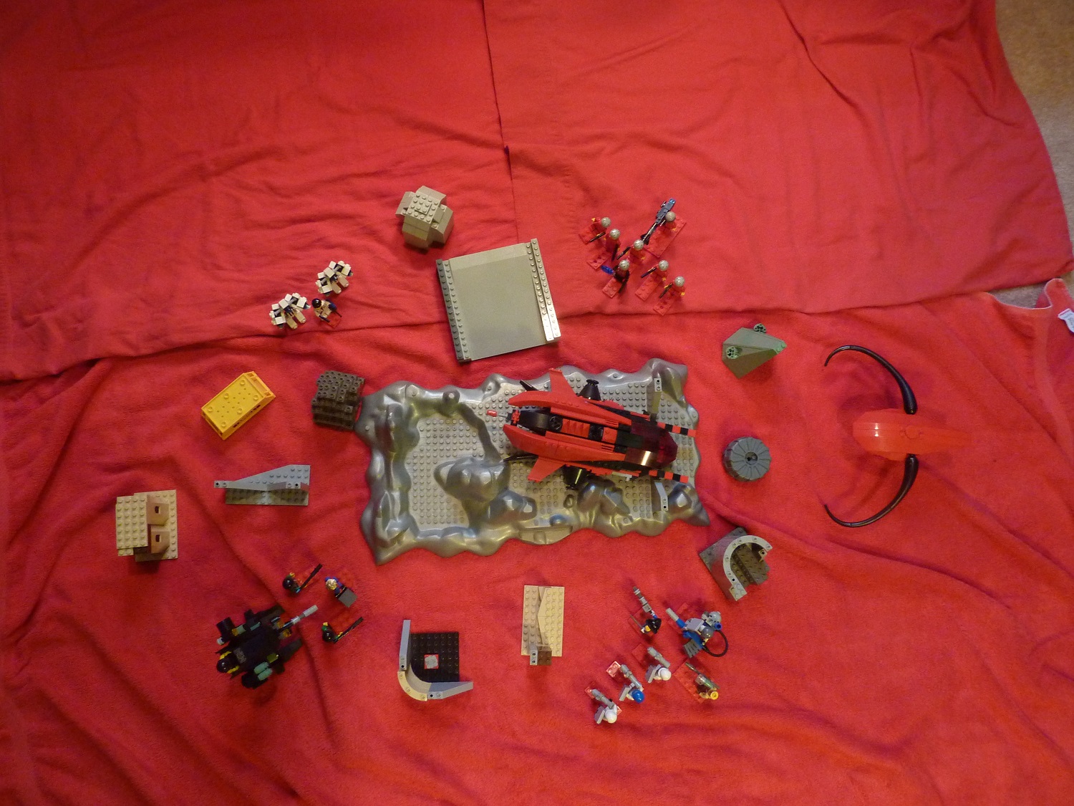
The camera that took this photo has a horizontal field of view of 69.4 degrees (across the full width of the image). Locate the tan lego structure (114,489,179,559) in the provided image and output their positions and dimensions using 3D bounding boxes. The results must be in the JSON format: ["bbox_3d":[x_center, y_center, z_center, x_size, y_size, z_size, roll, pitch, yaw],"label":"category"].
[{"bbox_3d":[-0.446,0.140,0.883,0.048,0.069,0.080,-5,82,-4],"label":"tan lego structure"}]

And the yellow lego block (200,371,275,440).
[{"bbox_3d":[-0.363,0.002,0.936,0.081,0.020,0.040,-41,84,-7],"label":"yellow lego block"}]

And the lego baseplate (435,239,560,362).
[{"bbox_3d":[-0.047,-0.127,0.962,0.128,0.023,0.128,-13,81,-3],"label":"lego baseplate"}]

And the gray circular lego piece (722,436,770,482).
[{"bbox_3d":[0.254,0.068,0.939,0.054,0.030,0.054,0,81,-1],"label":"gray circular lego piece"}]

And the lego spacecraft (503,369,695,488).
[{"bbox_3d":[0.075,0.037,0.911,0.221,0.055,0.131,12,81,1],"label":"lego spacecraft"}]

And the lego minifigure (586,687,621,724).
[{"bbox_3d":[0.075,0.345,0.880,0.037,0.046,0.030,41,82,5],"label":"lego minifigure"}]

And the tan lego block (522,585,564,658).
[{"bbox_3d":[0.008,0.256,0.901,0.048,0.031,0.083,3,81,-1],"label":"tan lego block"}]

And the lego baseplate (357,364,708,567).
[{"bbox_3d":[-0.004,0.064,0.929,0.425,0.056,0.240,-1,79,-5],"label":"lego baseplate"}]

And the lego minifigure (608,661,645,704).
[{"bbox_3d":[0.100,0.325,0.890,0.044,0.047,0.032,44,79,5],"label":"lego minifigure"}]

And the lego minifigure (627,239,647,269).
[{"bbox_3d":[0.128,-0.192,0.995,0.024,0.043,0.019,34,78,3],"label":"lego minifigure"}]

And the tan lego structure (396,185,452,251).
[{"bbox_3d":[-0.140,-0.231,0.973,0.064,0.063,0.064,23,78,0],"label":"tan lego structure"}]

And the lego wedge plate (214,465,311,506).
[{"bbox_3d":[-0.319,0.094,0.903,0.096,0.053,0.048,1,79,-4],"label":"lego wedge plate"}]

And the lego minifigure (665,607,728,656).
[{"bbox_3d":[0.186,0.264,0.907,0.077,0.046,0.052,43,79,4],"label":"lego minifigure"}]

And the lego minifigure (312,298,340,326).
[{"bbox_3d":[-0.258,-0.114,0.948,0.030,0.045,0.028,42,82,5],"label":"lego minifigure"}]

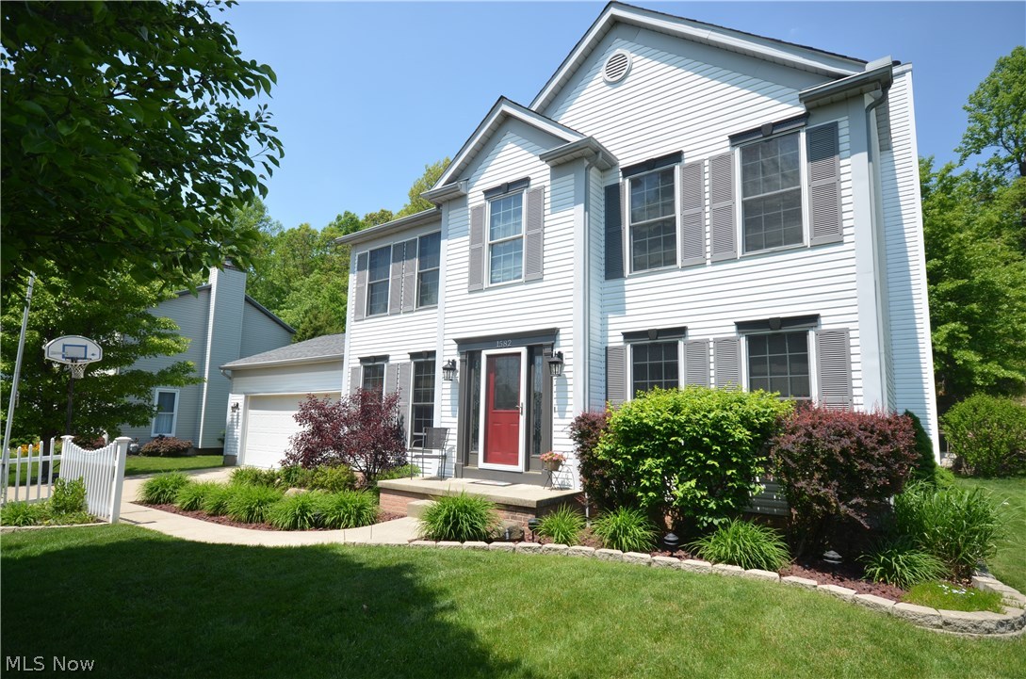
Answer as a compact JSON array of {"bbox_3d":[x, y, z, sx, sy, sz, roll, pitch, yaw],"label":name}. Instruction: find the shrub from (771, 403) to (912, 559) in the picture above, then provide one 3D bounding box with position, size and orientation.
[{"bbox_3d":[3.484,1.581,5.847,1.380,1.590,1.250,-5,-10,39],"label":"shrub"}]

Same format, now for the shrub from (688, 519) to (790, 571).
[{"bbox_3d":[2.355,2.121,5.740,1.000,0.440,0.900,-5,-10,39],"label":"shrub"}]

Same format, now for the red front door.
[{"bbox_3d":[-0.171,1.183,9.228,0.880,2.000,0.070,-5,-10,38],"label":"red front door"}]

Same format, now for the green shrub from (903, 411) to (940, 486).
[{"bbox_3d":[4.740,1.671,6.401,0.650,1.680,0.700,-5,-10,39],"label":"green shrub"}]

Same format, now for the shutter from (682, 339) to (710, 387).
[{"bbox_3d":[2.679,0.906,7.792,0.384,1.820,0.050,-6,-11,38],"label":"shutter"}]

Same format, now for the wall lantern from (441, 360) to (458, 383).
[{"bbox_3d":[-1.182,0.577,9.994,0.220,0.410,0.260,-6,-11,38],"label":"wall lantern"}]

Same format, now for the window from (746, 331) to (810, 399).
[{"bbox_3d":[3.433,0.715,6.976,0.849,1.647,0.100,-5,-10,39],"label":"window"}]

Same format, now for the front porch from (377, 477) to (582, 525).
[{"bbox_3d":[-0.575,2.548,8.488,3.050,0.450,1.290,-5,-10,39],"label":"front porch"}]

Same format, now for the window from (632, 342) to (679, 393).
[{"bbox_3d":[2.145,0.894,8.196,0.800,1.740,0.090,-5,-10,38],"label":"window"}]

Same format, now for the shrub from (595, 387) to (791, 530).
[{"bbox_3d":[2.193,1.523,6.896,2.400,1.800,1.250,-5,-10,38],"label":"shrub"}]

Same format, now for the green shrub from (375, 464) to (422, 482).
[{"bbox_3d":[-2.254,2.704,10.449,0.950,0.600,0.800,-5,-10,38],"label":"green shrub"}]

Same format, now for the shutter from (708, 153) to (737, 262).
[{"bbox_3d":[3.055,-1.932,7.857,0.372,1.605,0.040,-5,-10,38],"label":"shutter"}]

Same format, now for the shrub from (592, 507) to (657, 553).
[{"bbox_3d":[1.282,2.168,6.223,0.680,0.450,0.640,1,-8,0],"label":"shrub"}]

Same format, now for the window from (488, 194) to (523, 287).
[{"bbox_3d":[-0.157,-1.800,9.745,0.834,1.670,0.100,-6,-11,38],"label":"window"}]

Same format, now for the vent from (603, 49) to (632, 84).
[{"bbox_3d":[1.756,-4.645,9.156,0.562,0.600,0.070,-5,-10,39],"label":"vent"}]

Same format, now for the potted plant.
[{"bbox_3d":[0.594,1.831,8.136,0.380,0.310,0.370,1,-8,0],"label":"potted plant"}]

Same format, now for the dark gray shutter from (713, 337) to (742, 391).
[{"bbox_3d":[3.014,0.873,7.533,0.372,1.820,0.050,-6,-11,38],"label":"dark gray shutter"}]

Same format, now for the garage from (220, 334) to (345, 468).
[{"bbox_3d":[-4.679,1.882,18.227,7.100,4.750,7.000,-6,-11,38],"label":"garage"}]

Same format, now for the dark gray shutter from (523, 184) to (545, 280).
[{"bbox_3d":[0.365,-1.790,9.148,0.375,1.660,0.040,-5,-10,38],"label":"dark gray shutter"}]

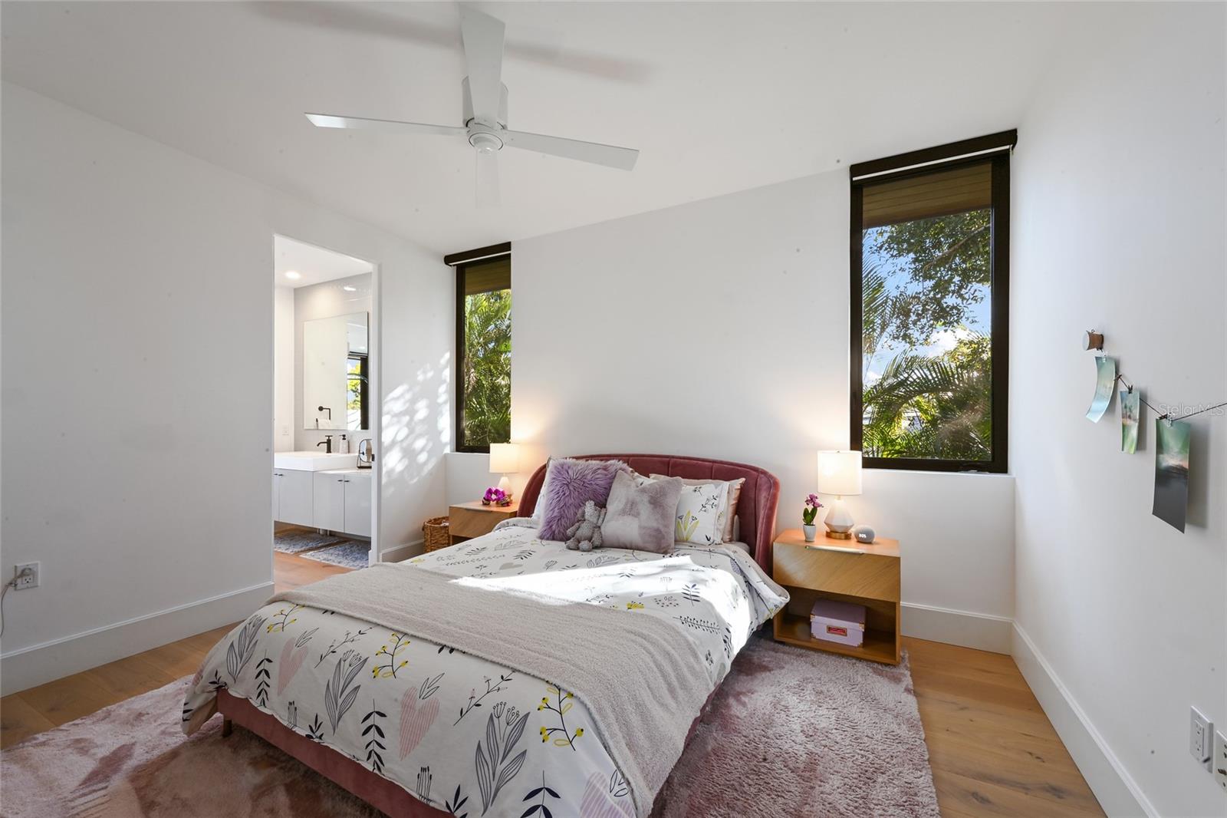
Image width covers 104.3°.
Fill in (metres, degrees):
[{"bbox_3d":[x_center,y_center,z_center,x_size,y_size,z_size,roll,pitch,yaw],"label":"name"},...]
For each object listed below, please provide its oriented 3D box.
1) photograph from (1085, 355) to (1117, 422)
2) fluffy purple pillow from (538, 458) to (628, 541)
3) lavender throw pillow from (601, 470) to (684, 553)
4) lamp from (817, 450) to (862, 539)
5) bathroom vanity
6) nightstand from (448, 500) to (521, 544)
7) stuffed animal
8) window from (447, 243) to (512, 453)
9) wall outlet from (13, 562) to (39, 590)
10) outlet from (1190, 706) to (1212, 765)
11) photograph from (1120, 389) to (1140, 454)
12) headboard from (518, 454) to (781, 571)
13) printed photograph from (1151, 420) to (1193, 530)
[{"bbox_3d":[1.504,-0.062,1.482,0.035,0.205,0.132,11,5,28],"label":"photograph"},{"bbox_3d":[-0.200,0.574,2.977,0.480,0.500,0.160,0,-18,16],"label":"fluffy purple pillow"},{"bbox_3d":[0.165,0.584,2.716,0.420,0.420,0.150,0,-26,28],"label":"lavender throw pillow"},{"bbox_3d":[1.300,0.503,2.747,0.237,0.500,0.237,0,-1,28],"label":"lamp"},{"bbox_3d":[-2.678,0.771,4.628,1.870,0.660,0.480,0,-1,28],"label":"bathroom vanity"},{"bbox_3d":[-0.934,1.037,3.785,0.605,0.546,0.380,0,-1,28],"label":"nightstand"},{"bbox_3d":[-0.158,0.674,2.750,0.220,0.265,0.180,0,-1,22],"label":"stuffed animal"},{"bbox_3d":[-1.154,-0.502,4.245,0.760,1.800,0.120,0,-1,28],"label":"window"},{"bbox_3d":[-2.703,0.767,2.198,0.014,0.118,0.072,0,-1,28],"label":"wall outlet"},{"bbox_3d":[1.322,0.744,1.075,0.008,0.112,0.072,0,-1,28],"label":"outlet"},{"bbox_3d":[1.432,0.036,1.325,0.014,0.172,0.115,0,-1,28],"label":"photograph"},{"bbox_3d":[0.171,0.765,3.267,1.820,0.880,0.360,0,-1,28],"label":"headboard"},{"bbox_3d":[1.351,0.155,1.156,0.015,0.250,0.150,0,-1,28],"label":"printed photograph"}]

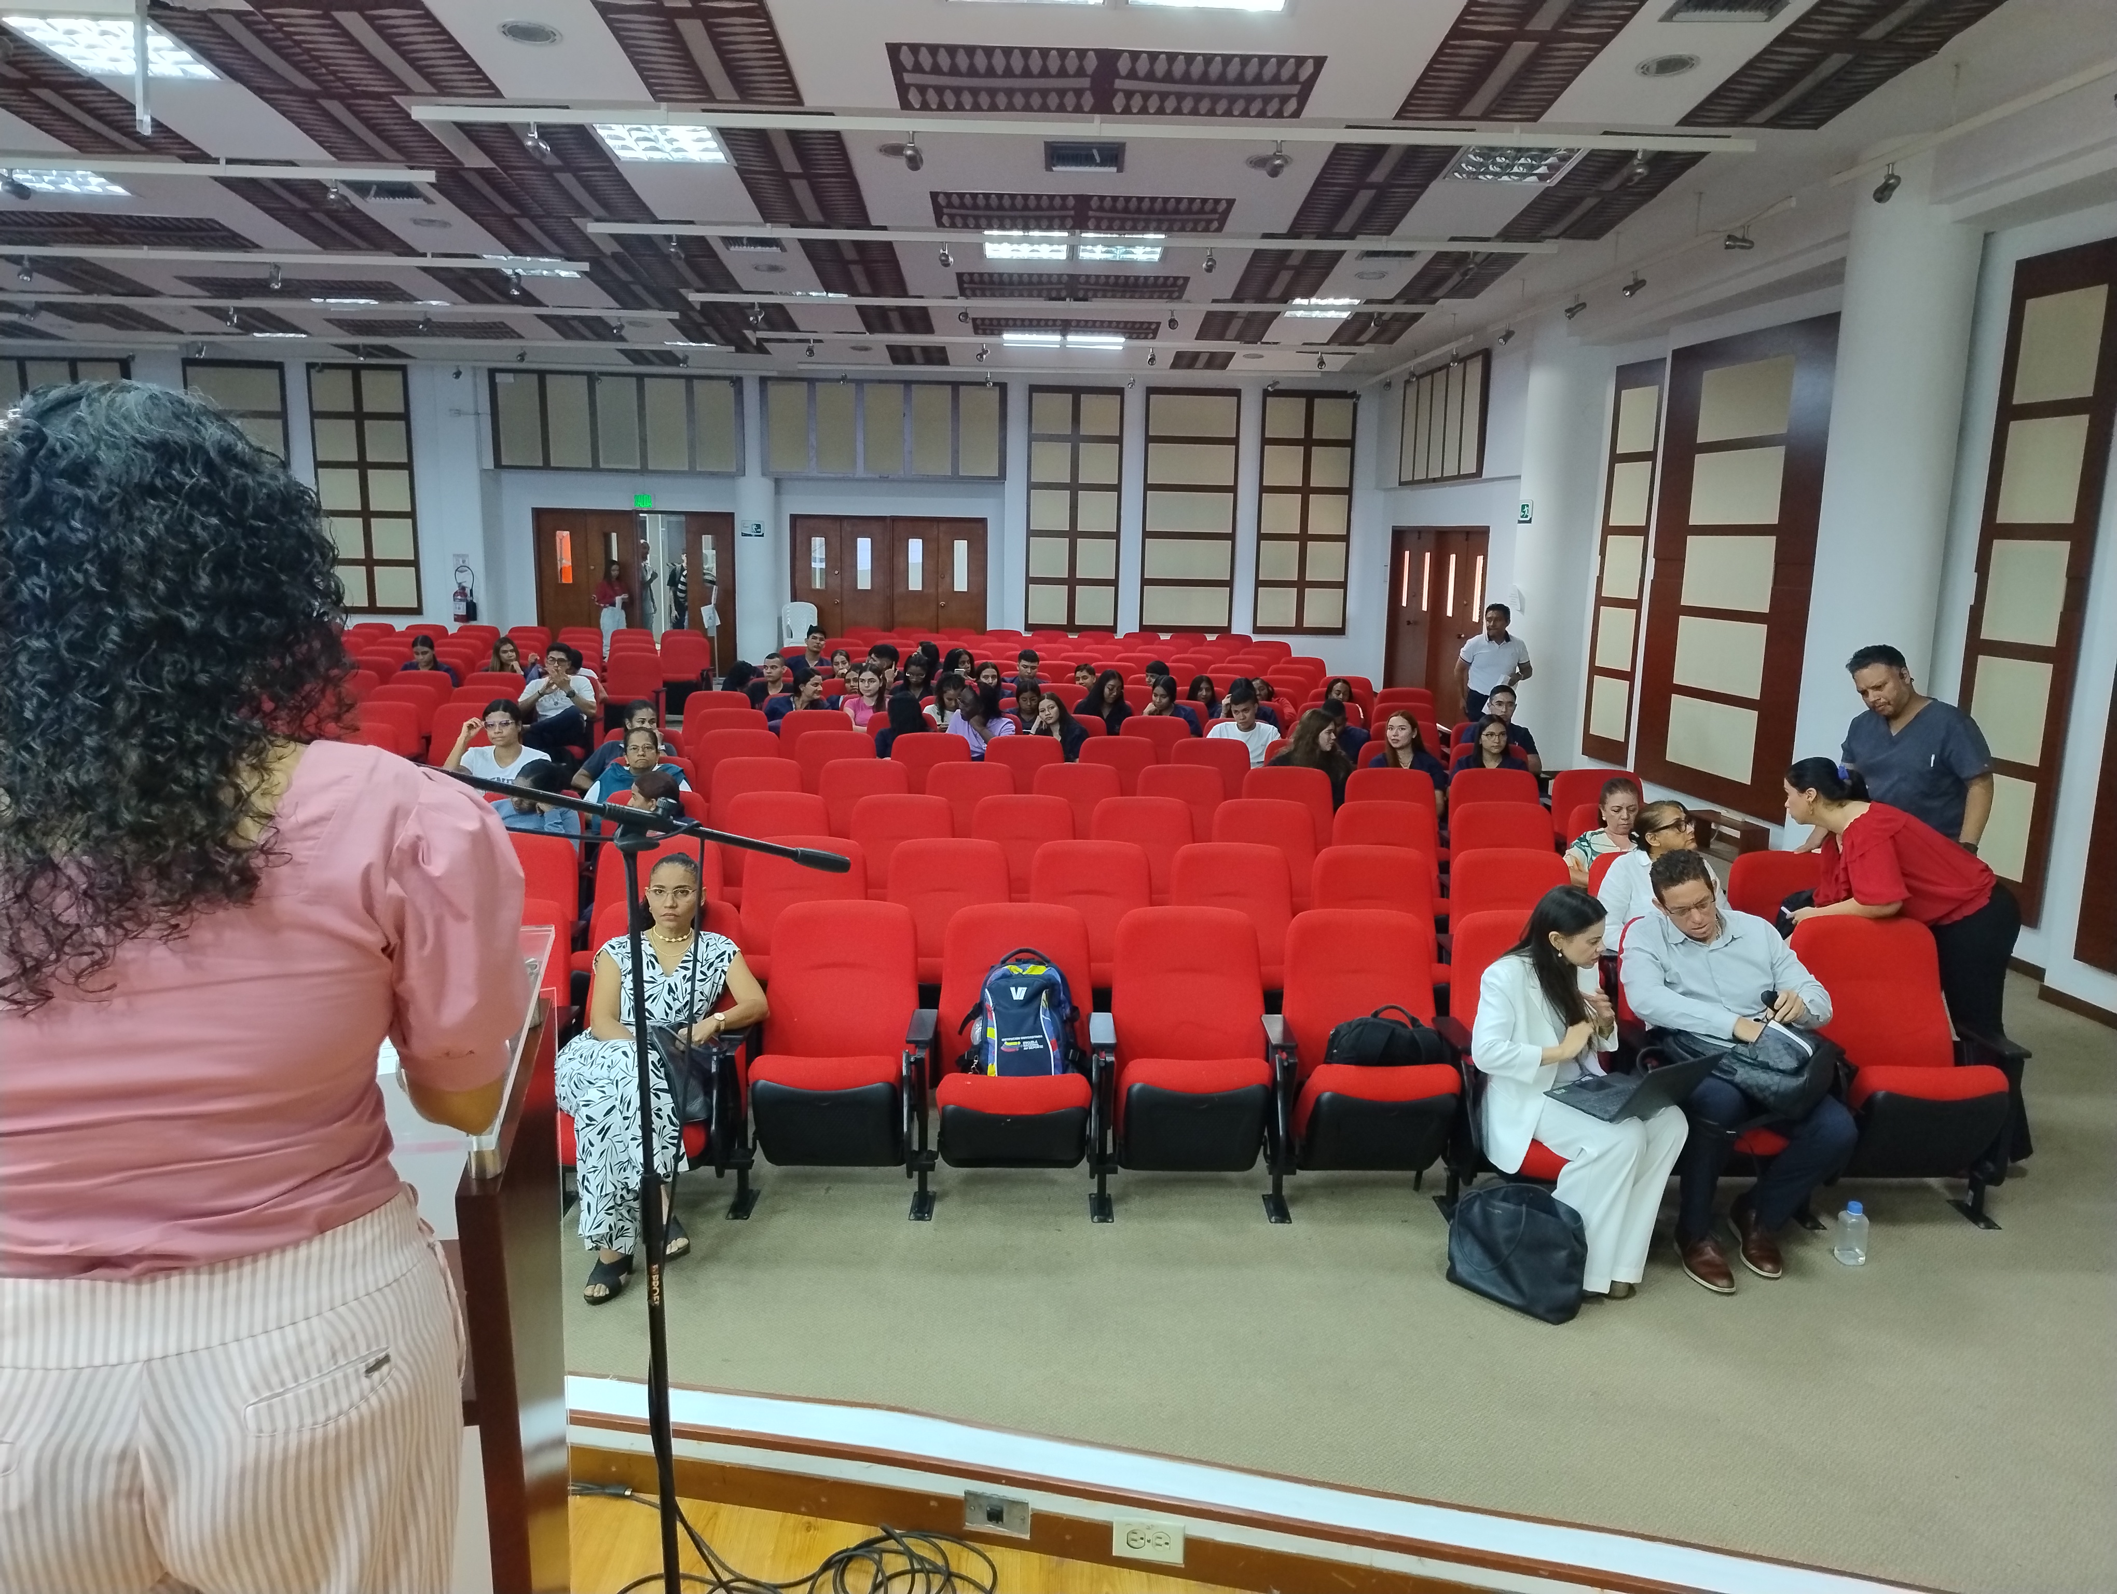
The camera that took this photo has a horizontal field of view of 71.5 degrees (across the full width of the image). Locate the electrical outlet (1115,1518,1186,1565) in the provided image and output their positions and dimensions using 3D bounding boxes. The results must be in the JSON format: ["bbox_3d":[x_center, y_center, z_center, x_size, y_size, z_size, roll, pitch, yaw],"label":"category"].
[{"bbox_3d":[0.148,1.214,2.398,0.117,0.073,0.012,3,11,10],"label":"electrical outlet"}]

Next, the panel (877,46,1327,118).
[{"bbox_3d":[0.219,-3.353,6.919,1.968,0.050,0.998,1,10,-1],"label":"panel"}]

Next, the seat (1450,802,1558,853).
[{"bbox_3d":[2.036,0.546,6.616,0.560,0.950,0.600,1,10,0],"label":"seat"}]

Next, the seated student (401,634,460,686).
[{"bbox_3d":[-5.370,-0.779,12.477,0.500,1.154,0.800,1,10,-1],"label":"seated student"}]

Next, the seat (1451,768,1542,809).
[{"bbox_3d":[2.375,0.334,7.830,0.575,0.900,0.640,1,10,-1],"label":"seat"}]

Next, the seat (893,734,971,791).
[{"bbox_3d":[-0.757,0.141,8.558,0.560,0.950,0.600,1,10,0],"label":"seat"}]

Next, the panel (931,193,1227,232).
[{"bbox_3d":[0.146,-3.636,9.166,1.840,0.050,0.670,1,4,-1],"label":"panel"}]

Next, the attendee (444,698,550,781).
[{"bbox_3d":[-2.725,0.139,7.131,0.500,1.180,0.750,-1,11,-11],"label":"attendee"}]

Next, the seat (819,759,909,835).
[{"bbox_3d":[-1.006,0.274,7.441,0.570,0.876,0.620,1,10,-2],"label":"seat"}]

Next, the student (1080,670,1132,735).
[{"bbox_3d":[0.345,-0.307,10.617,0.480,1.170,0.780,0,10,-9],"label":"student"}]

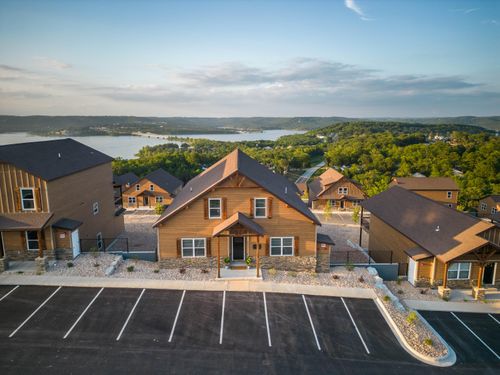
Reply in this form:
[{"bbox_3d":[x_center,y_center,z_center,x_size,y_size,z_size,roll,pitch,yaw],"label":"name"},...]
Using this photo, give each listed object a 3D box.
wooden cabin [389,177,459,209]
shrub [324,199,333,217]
[{"bbox_3d":[42.600,1.754,88.255,15.500,8.500,9.500,0,12,-1],"label":"wooden cabin"},{"bbox_3d":[16.400,4.945,72.372,1.750,4.000,1.750,0,12,-1],"label":"shrub"}]

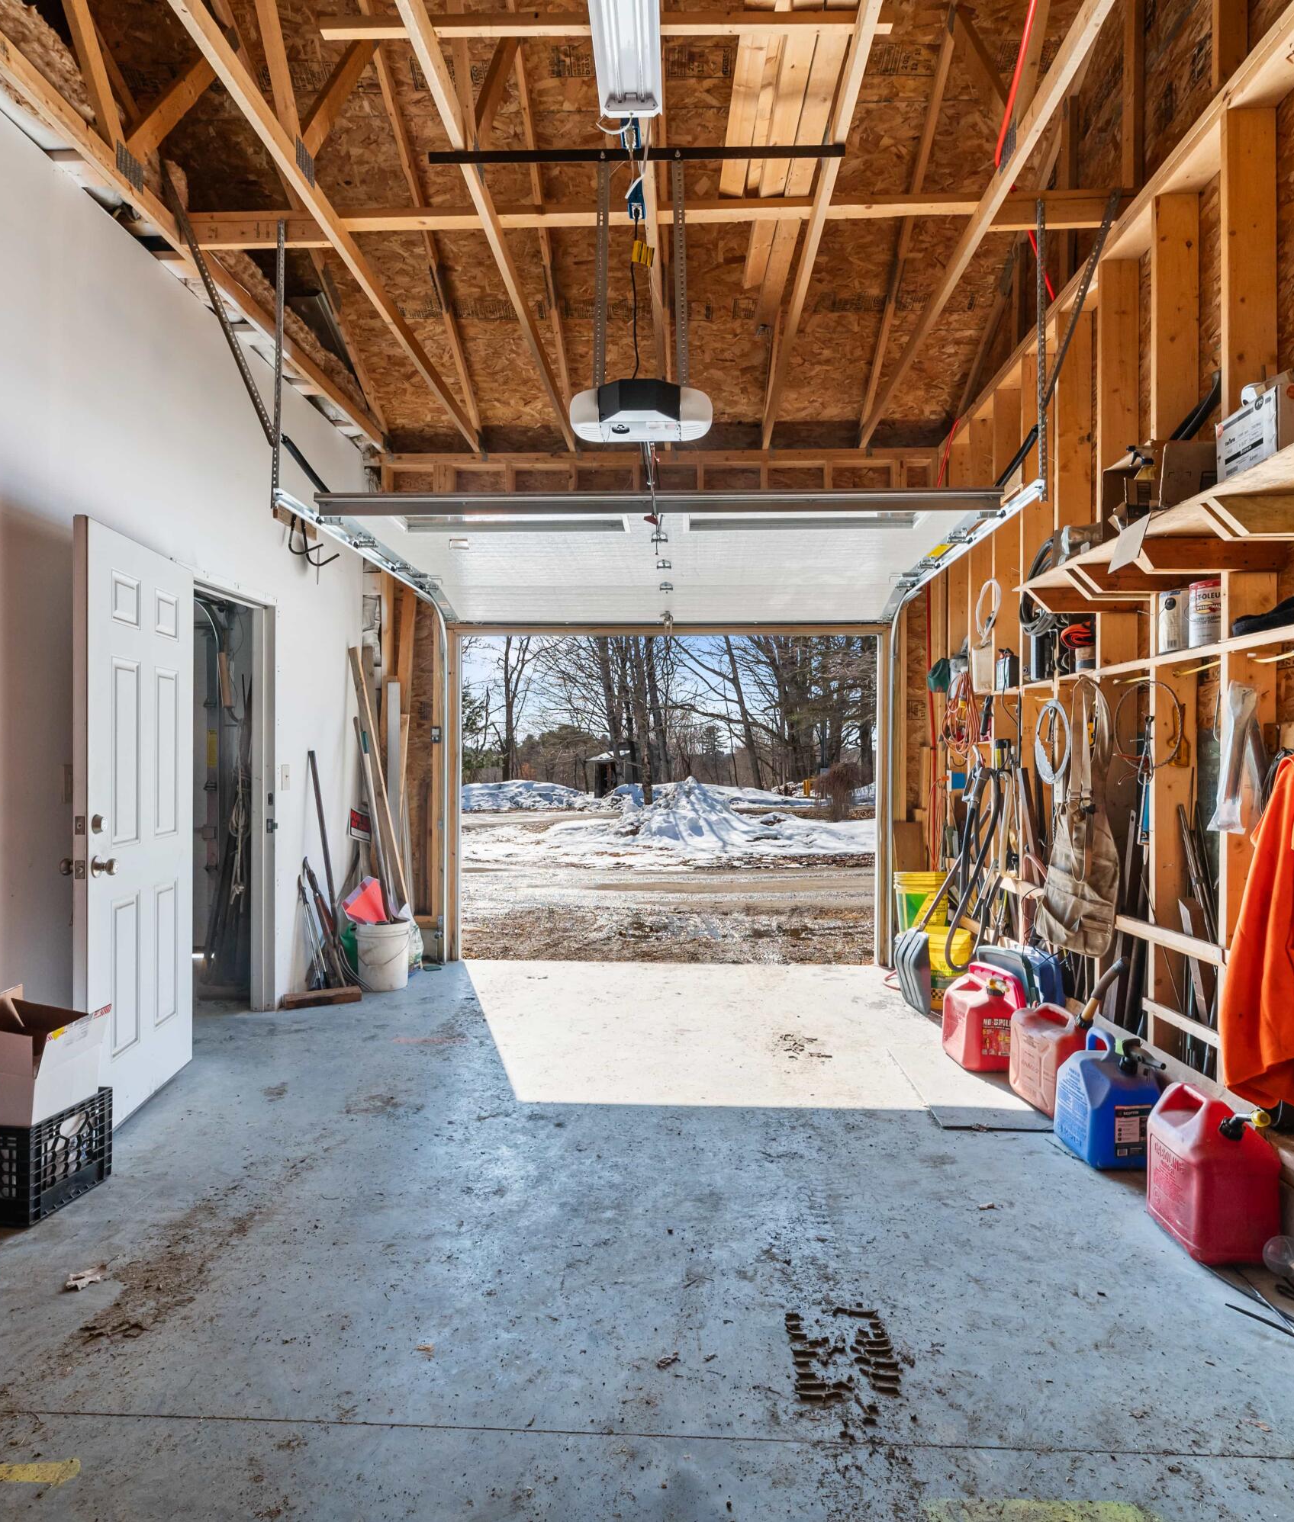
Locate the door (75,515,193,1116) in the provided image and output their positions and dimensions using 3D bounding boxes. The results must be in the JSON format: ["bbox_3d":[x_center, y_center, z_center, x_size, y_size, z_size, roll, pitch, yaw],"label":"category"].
[{"bbox_3d":[-1.871,0.233,3.297,0.055,2.040,0.885,0,1,-7],"label":"door"}]

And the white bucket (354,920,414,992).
[{"bbox_3d":[-1.471,1.073,4.980,0.305,0.365,0.305,0,1,-2],"label":"white bucket"}]

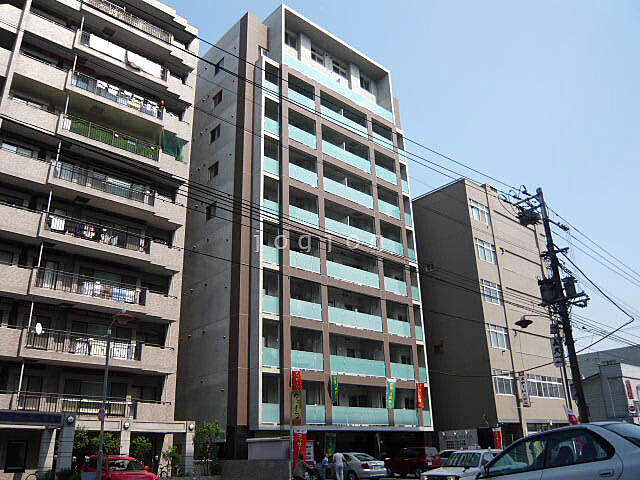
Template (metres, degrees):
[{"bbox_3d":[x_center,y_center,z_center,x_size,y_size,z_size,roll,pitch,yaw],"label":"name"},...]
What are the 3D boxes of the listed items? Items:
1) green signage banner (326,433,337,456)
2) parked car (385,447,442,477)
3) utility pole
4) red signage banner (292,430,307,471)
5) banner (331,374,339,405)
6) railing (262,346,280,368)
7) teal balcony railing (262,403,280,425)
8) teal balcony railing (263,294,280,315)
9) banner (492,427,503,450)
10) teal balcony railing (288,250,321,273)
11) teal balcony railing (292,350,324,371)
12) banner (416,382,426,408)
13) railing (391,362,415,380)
[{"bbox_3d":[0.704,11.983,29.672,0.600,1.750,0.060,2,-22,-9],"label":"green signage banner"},{"bbox_3d":[6.029,15.112,35.475,1.700,1.600,4.200,17,-28,-38],"label":"parked car"},{"bbox_3d":[9.039,3.153,19.121,1.100,11.300,1.900,17,-28,-38],"label":"utility pole"},{"bbox_3d":[-0.962,9.904,24.300,0.580,1.750,0.060,1,-22,-8],"label":"red signage banner"},{"bbox_3d":[0.846,8.520,29.405,0.450,1.680,0.060,9,-24,-26],"label":"banner"},{"bbox_3d":[-2.577,6.263,27.410,1.160,1.040,0.080,17,-28,-38],"label":"railing"},{"bbox_3d":[-2.485,8.872,26.366,1.160,1.040,0.080,17,-28,-38],"label":"teal balcony railing"},{"bbox_3d":[-2.709,3.665,29.131,1.220,1.000,0.100,17,-28,-40],"label":"teal balcony railing"},{"bbox_3d":[11.187,12.582,32.172,0.600,1.750,0.060,-3,-22,3],"label":"banner"},{"bbox_3d":[-0.857,1.312,30.397,2.351,0.941,0.080,17,-28,-39],"label":"teal balcony railing"},{"bbox_3d":[-0.689,6.816,29.169,2.420,1.000,0.100,17,-28,-40],"label":"teal balcony railing"},{"bbox_3d":[6.763,10.402,34.564,0.520,1.650,0.060,7,-23,-22],"label":"banner"},{"bbox_3d":[5.572,8.757,34.651,2.430,1.000,0.100,17,-28,-40],"label":"railing"}]

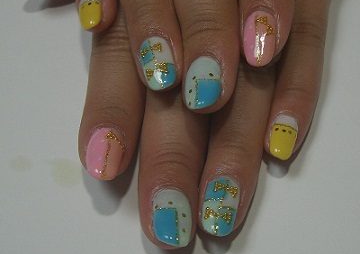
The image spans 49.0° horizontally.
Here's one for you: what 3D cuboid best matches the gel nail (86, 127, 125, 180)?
[{"bbox_3d":[-0.023,0.008,0.121,0.011,0.003,0.016,7,74,0],"label":"gel nail"}]

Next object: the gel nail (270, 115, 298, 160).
[{"bbox_3d":[0.032,0.003,0.122,0.008,0.003,0.014,8,77,14],"label":"gel nail"}]

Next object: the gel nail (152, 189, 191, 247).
[{"bbox_3d":[-0.002,0.027,0.116,0.011,0.003,0.017,-2,71,-9],"label":"gel nail"}]

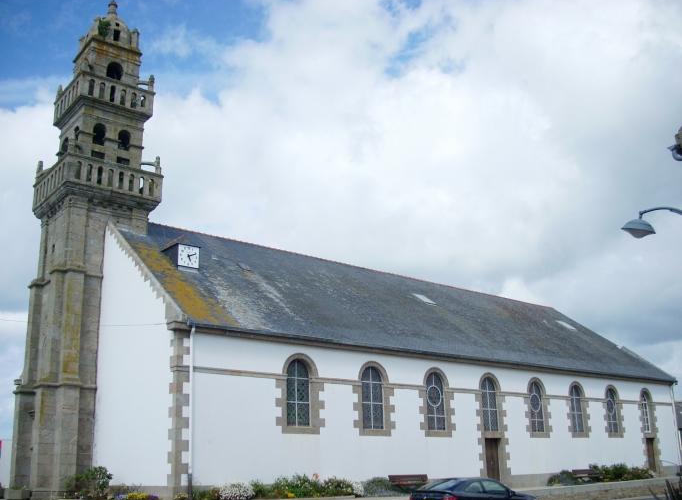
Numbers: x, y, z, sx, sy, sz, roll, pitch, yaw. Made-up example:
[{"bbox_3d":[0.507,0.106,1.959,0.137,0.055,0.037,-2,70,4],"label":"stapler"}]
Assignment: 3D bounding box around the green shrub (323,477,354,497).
[{"bbox_3d":[-0.086,8.096,24.962,0.900,0.700,0.850,13,-22,-38],"label":"green shrub"}]

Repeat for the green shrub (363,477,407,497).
[{"bbox_3d":[1.690,8.998,27.696,1.750,0.750,1.400,13,-22,-38],"label":"green shrub"}]

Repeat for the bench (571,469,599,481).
[{"bbox_3d":[11.492,10.579,34.134,1.850,0.720,0.550,13,-22,-38],"label":"bench"}]

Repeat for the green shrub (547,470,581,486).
[{"bbox_3d":[10.727,10.960,35.315,1.700,0.800,1.400,13,-22,-38],"label":"green shrub"}]

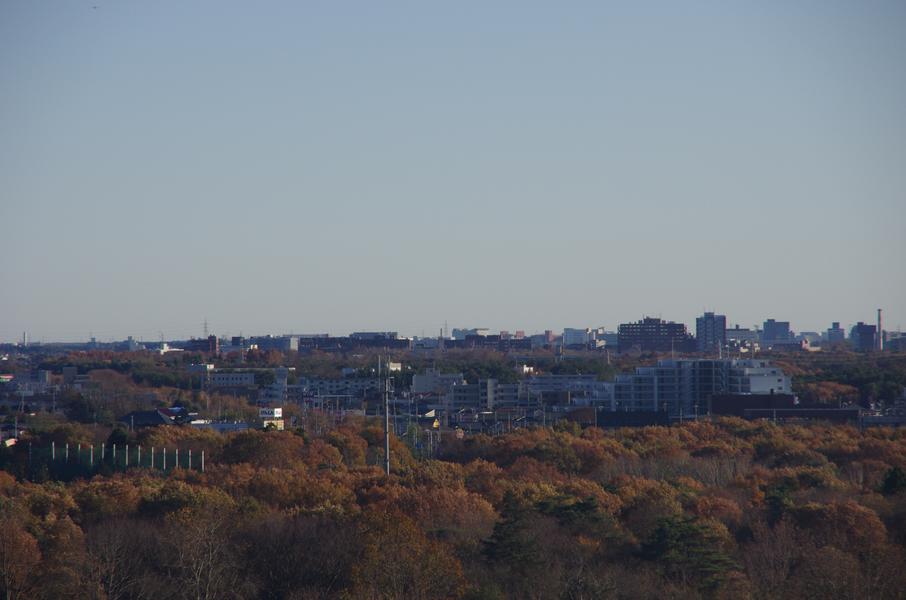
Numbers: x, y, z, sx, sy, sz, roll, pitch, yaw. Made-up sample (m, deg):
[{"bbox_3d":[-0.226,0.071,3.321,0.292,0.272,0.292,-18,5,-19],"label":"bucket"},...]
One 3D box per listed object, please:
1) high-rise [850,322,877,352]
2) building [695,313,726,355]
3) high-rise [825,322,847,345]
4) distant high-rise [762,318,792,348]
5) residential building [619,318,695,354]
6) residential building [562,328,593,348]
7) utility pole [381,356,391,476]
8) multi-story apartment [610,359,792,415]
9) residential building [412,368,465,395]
[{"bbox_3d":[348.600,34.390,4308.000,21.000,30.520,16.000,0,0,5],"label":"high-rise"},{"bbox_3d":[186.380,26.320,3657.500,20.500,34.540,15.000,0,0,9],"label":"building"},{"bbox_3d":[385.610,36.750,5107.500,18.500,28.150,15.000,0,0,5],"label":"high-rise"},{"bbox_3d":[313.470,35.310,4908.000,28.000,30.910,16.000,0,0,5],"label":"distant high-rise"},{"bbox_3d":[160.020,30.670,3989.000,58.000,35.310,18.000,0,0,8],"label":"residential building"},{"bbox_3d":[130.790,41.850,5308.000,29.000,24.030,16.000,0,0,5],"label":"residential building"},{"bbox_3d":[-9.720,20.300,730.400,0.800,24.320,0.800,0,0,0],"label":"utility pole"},{"bbox_3d":[93.200,33.190,1902.500,60.000,21.610,25.000,0,0,15],"label":"multi-story apartment"},{"bbox_3d":[-6.020,35.290,2106.000,18.000,13.660,12.000,0,0,-20],"label":"residential building"}]

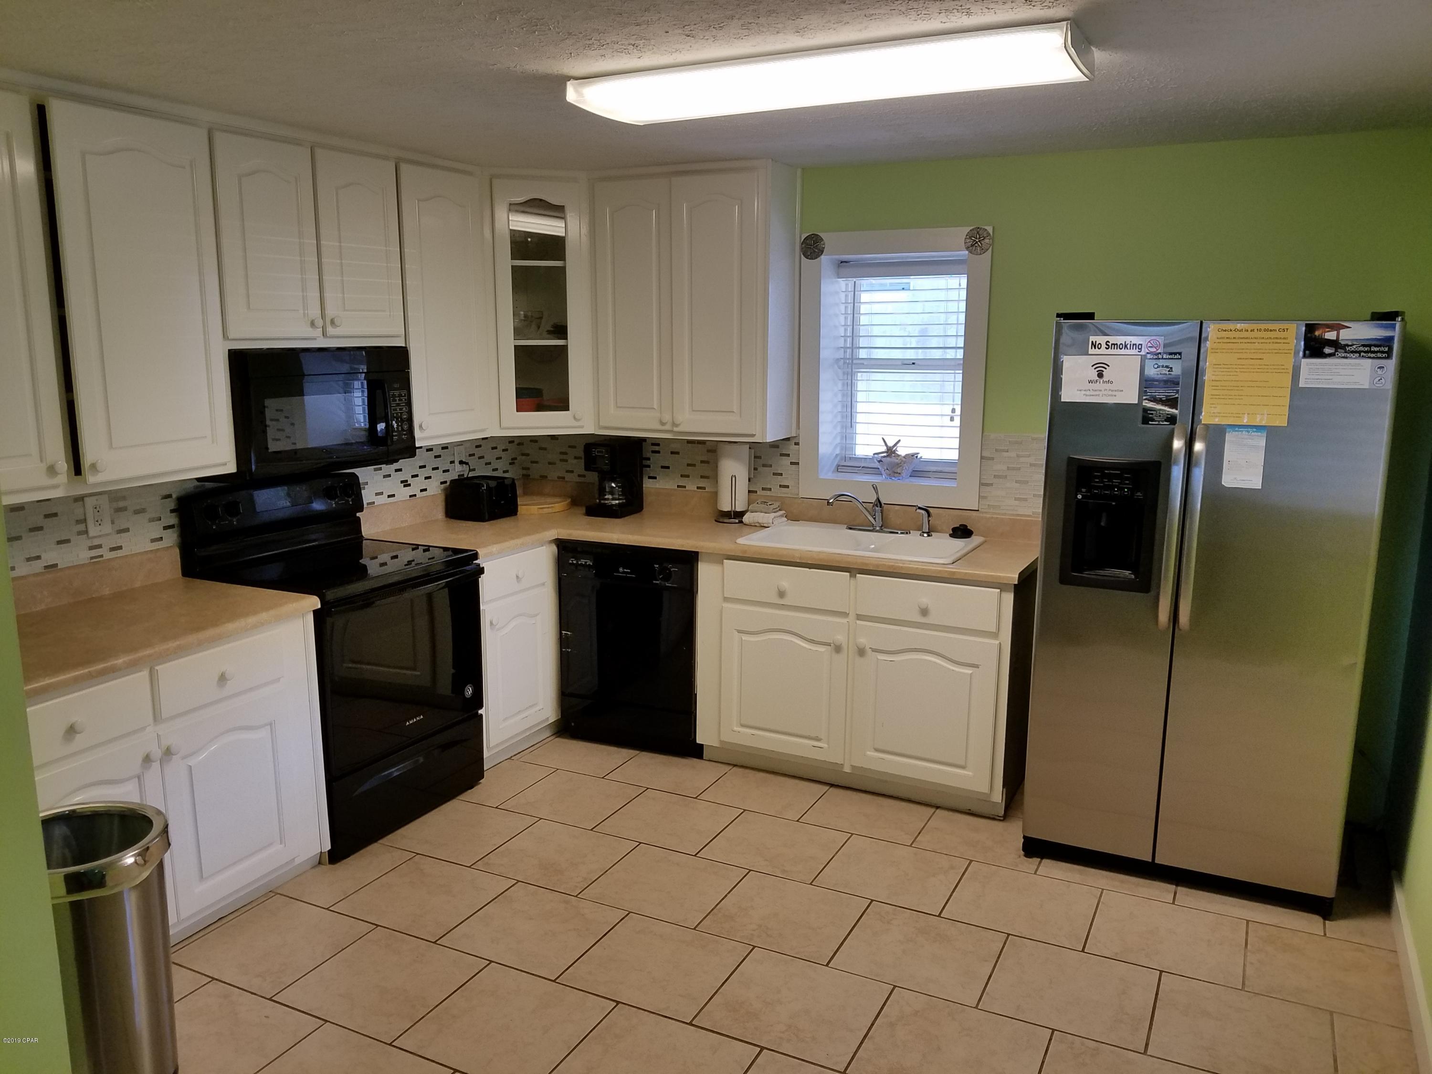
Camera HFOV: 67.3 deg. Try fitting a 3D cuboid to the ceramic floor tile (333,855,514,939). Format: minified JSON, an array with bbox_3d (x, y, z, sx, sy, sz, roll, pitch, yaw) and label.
[{"bbox_3d":[-0.908,1.126,3.369,0.406,0.010,0.402,5,12,26],"label":"ceramic floor tile"}]

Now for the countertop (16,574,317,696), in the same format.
[{"bbox_3d":[-1.756,0.271,3.036,0.645,0.040,1.090,5,12,26],"label":"countertop"}]

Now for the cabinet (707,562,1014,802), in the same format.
[{"bbox_3d":[0.590,0.472,4.205,1.200,0.835,0.575,5,12,26],"label":"cabinet"}]

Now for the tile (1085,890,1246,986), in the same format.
[{"bbox_3d":[1.299,1.153,3.097,0.405,0.012,0.395,5,12,26],"label":"tile"}]

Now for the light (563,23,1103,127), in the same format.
[{"bbox_3d":[0.232,-1.092,2.594,1.230,0.077,0.260,5,12,26],"label":"light"}]

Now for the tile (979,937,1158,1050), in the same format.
[{"bbox_3d":[0.945,1.207,2.861,0.405,0.010,0.391,6,12,26],"label":"tile"}]

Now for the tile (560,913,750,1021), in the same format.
[{"bbox_3d":[-0.161,1.182,2.968,0.405,0.010,0.391,6,12,26],"label":"tile"}]

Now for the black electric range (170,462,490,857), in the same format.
[{"bbox_3d":[-1.301,0.404,3.833,0.645,1.180,0.770,5,12,26],"label":"black electric range"}]

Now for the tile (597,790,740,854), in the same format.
[{"bbox_3d":[-0.163,1.013,3.821,0.405,0.012,0.395,5,12,26],"label":"tile"}]

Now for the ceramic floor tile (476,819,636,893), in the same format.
[{"bbox_3d":[-0.525,1.064,3.579,0.405,0.010,0.391,6,12,26],"label":"ceramic floor tile"}]

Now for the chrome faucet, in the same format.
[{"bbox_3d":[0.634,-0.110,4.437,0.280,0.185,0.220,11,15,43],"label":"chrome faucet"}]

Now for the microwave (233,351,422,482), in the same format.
[{"bbox_3d":[-1.422,-0.450,3.692,0.385,0.400,0.750,5,12,26],"label":"microwave"}]

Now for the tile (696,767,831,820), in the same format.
[{"bbox_3d":[0.195,0.967,4.075,0.404,0.010,0.377,5,12,26],"label":"tile"}]

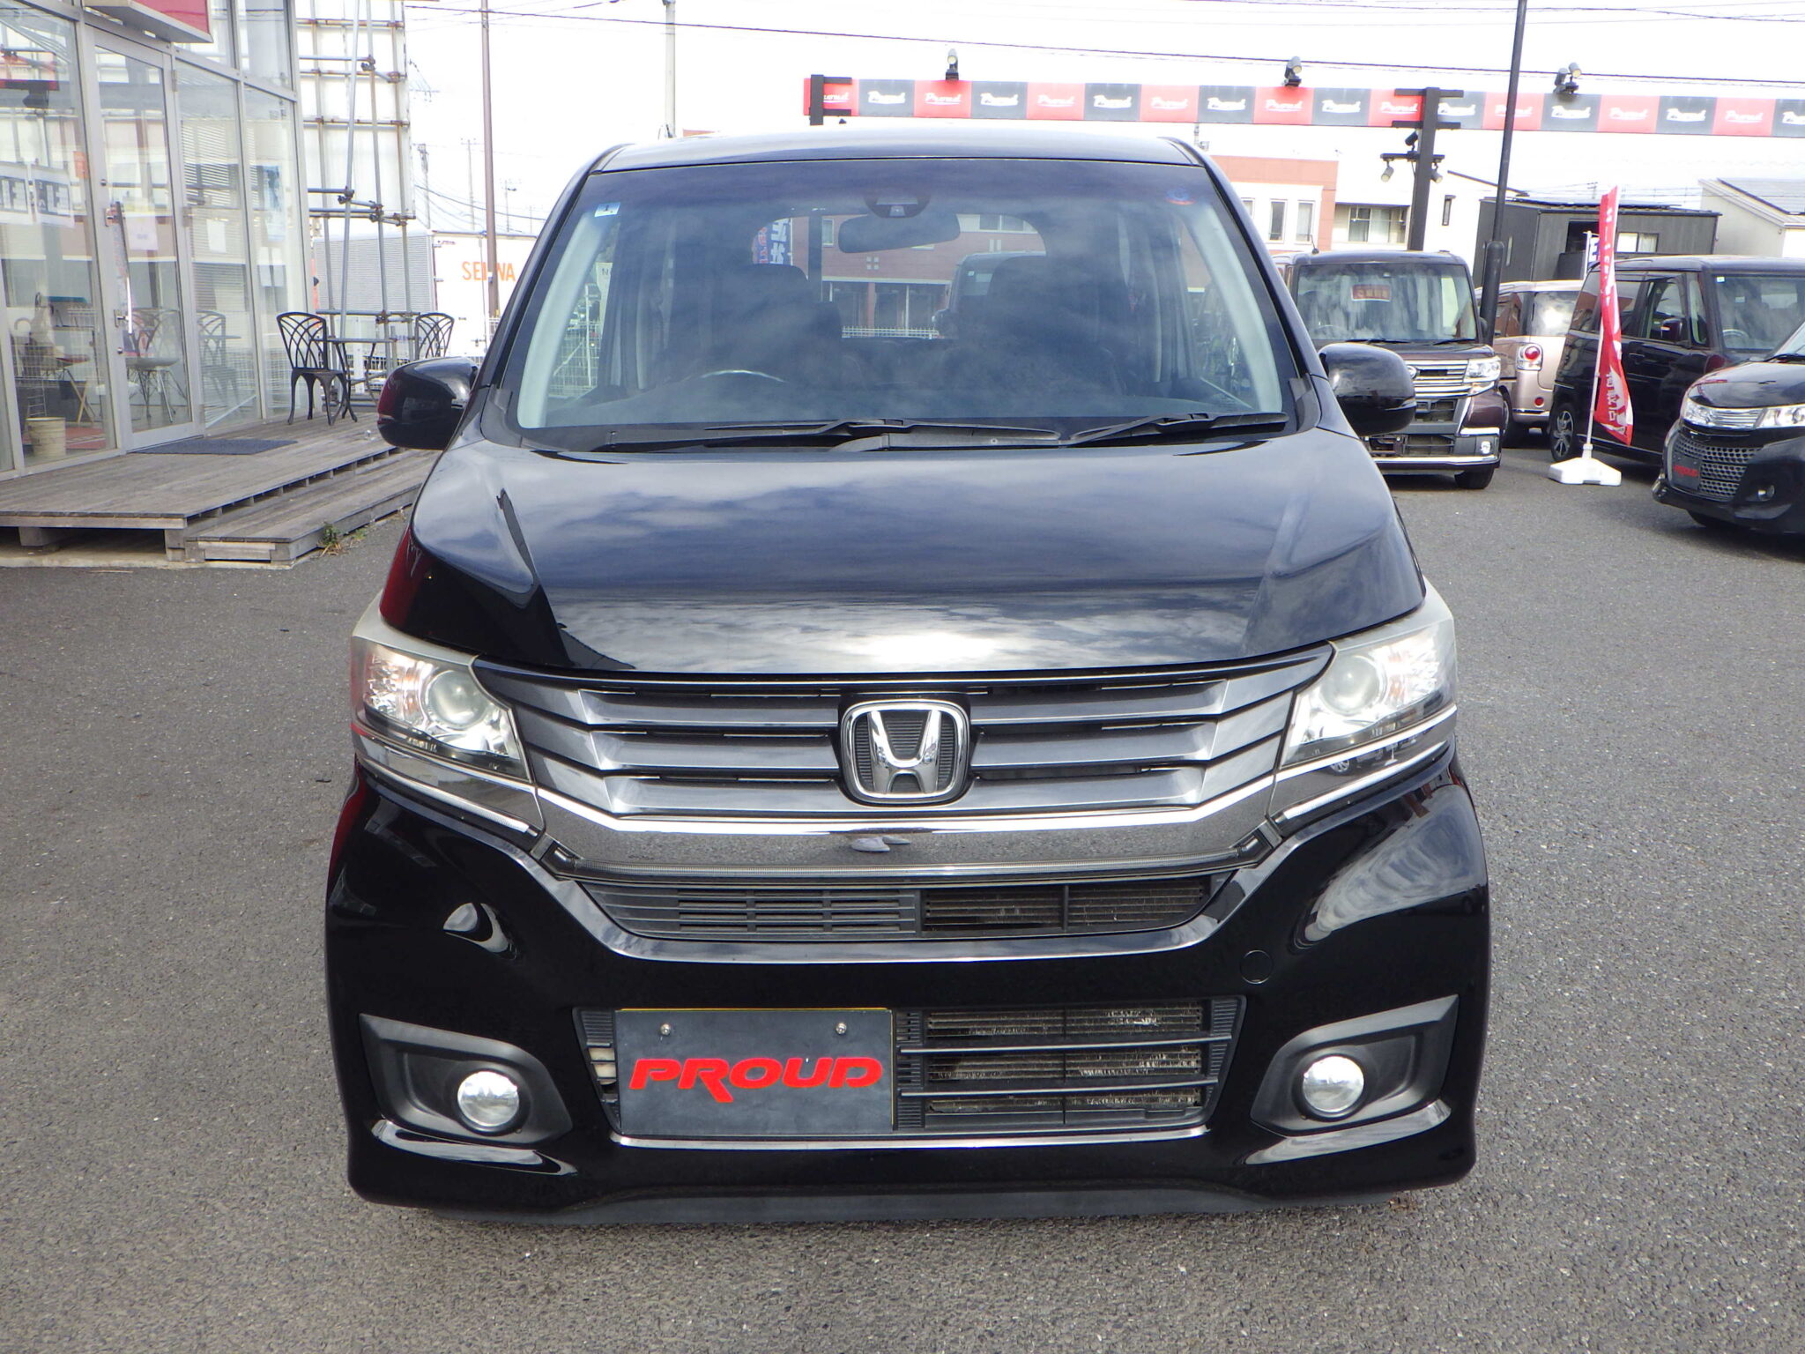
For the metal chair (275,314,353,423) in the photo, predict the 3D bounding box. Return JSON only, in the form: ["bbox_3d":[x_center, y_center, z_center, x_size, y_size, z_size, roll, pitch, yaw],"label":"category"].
[{"bbox_3d":[-4.495,-2.369,11.200,0.430,0.850,0.470,2,14,6],"label":"metal chair"}]

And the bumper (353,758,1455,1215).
[{"bbox_3d":[-0.001,0.366,1.889,1.465,0.545,0.400,0,14,0],"label":"bumper"}]

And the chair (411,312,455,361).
[{"bbox_3d":[-3.909,-2.512,11.937,0.420,0.880,0.500,5,14,20],"label":"chair"}]

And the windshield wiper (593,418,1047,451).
[{"bbox_3d":[-0.128,-0.389,2.333,0.740,0.060,0.120,0,14,0],"label":"windshield wiper"}]

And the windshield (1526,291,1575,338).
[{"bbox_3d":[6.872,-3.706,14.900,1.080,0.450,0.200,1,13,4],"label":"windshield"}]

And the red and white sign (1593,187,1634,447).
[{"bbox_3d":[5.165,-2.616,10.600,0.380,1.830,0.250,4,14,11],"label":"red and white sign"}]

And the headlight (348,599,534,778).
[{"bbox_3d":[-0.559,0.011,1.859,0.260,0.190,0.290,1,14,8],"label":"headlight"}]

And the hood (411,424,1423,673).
[{"bbox_3d":[0.007,-0.182,1.975,1.380,0.230,0.710,-1,14,0],"label":"hood"}]

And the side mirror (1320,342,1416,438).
[{"bbox_3d":[0.787,-0.489,2.496,0.200,0.165,0.130,-1,14,0],"label":"side mirror"}]

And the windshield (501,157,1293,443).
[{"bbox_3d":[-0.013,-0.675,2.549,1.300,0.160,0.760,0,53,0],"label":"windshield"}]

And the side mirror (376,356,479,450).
[{"bbox_3d":[-0.793,-0.467,2.502,0.200,0.165,0.130,-1,14,0],"label":"side mirror"}]

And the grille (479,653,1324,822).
[{"bbox_3d":[-0.005,0.073,1.705,1.010,0.185,0.170,0,14,0],"label":"grille"}]

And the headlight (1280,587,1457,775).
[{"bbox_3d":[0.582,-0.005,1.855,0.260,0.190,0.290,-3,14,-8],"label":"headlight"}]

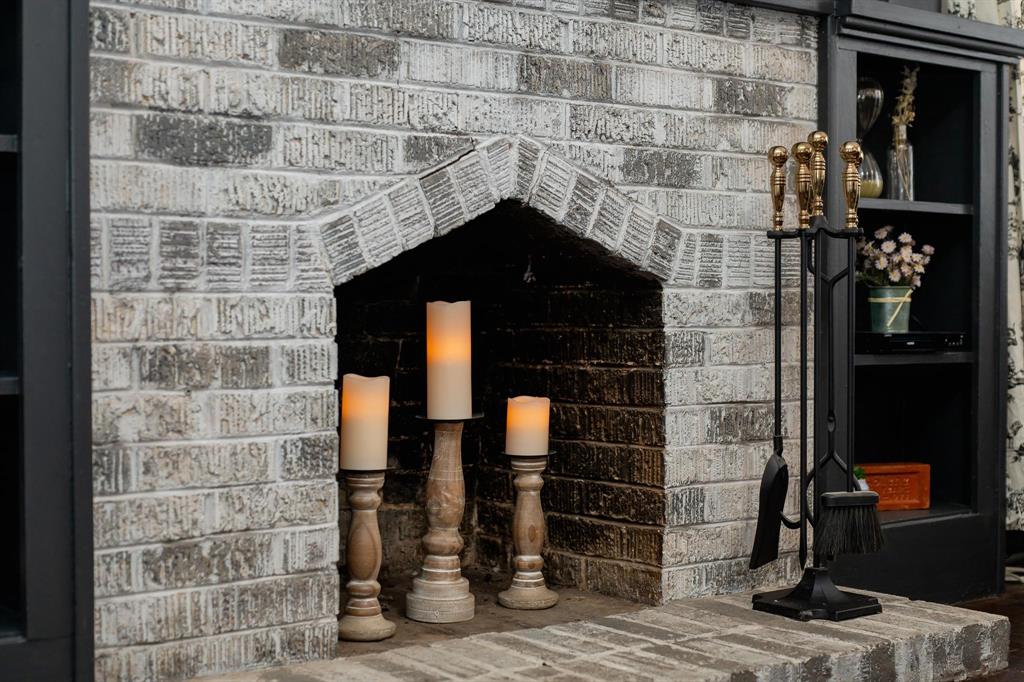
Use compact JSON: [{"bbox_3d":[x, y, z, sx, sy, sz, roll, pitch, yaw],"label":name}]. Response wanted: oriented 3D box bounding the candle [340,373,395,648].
[{"bbox_3d":[-0.240,0.266,2.536,0.106,0.419,0.106,0,2,0],"label":"candle"}]

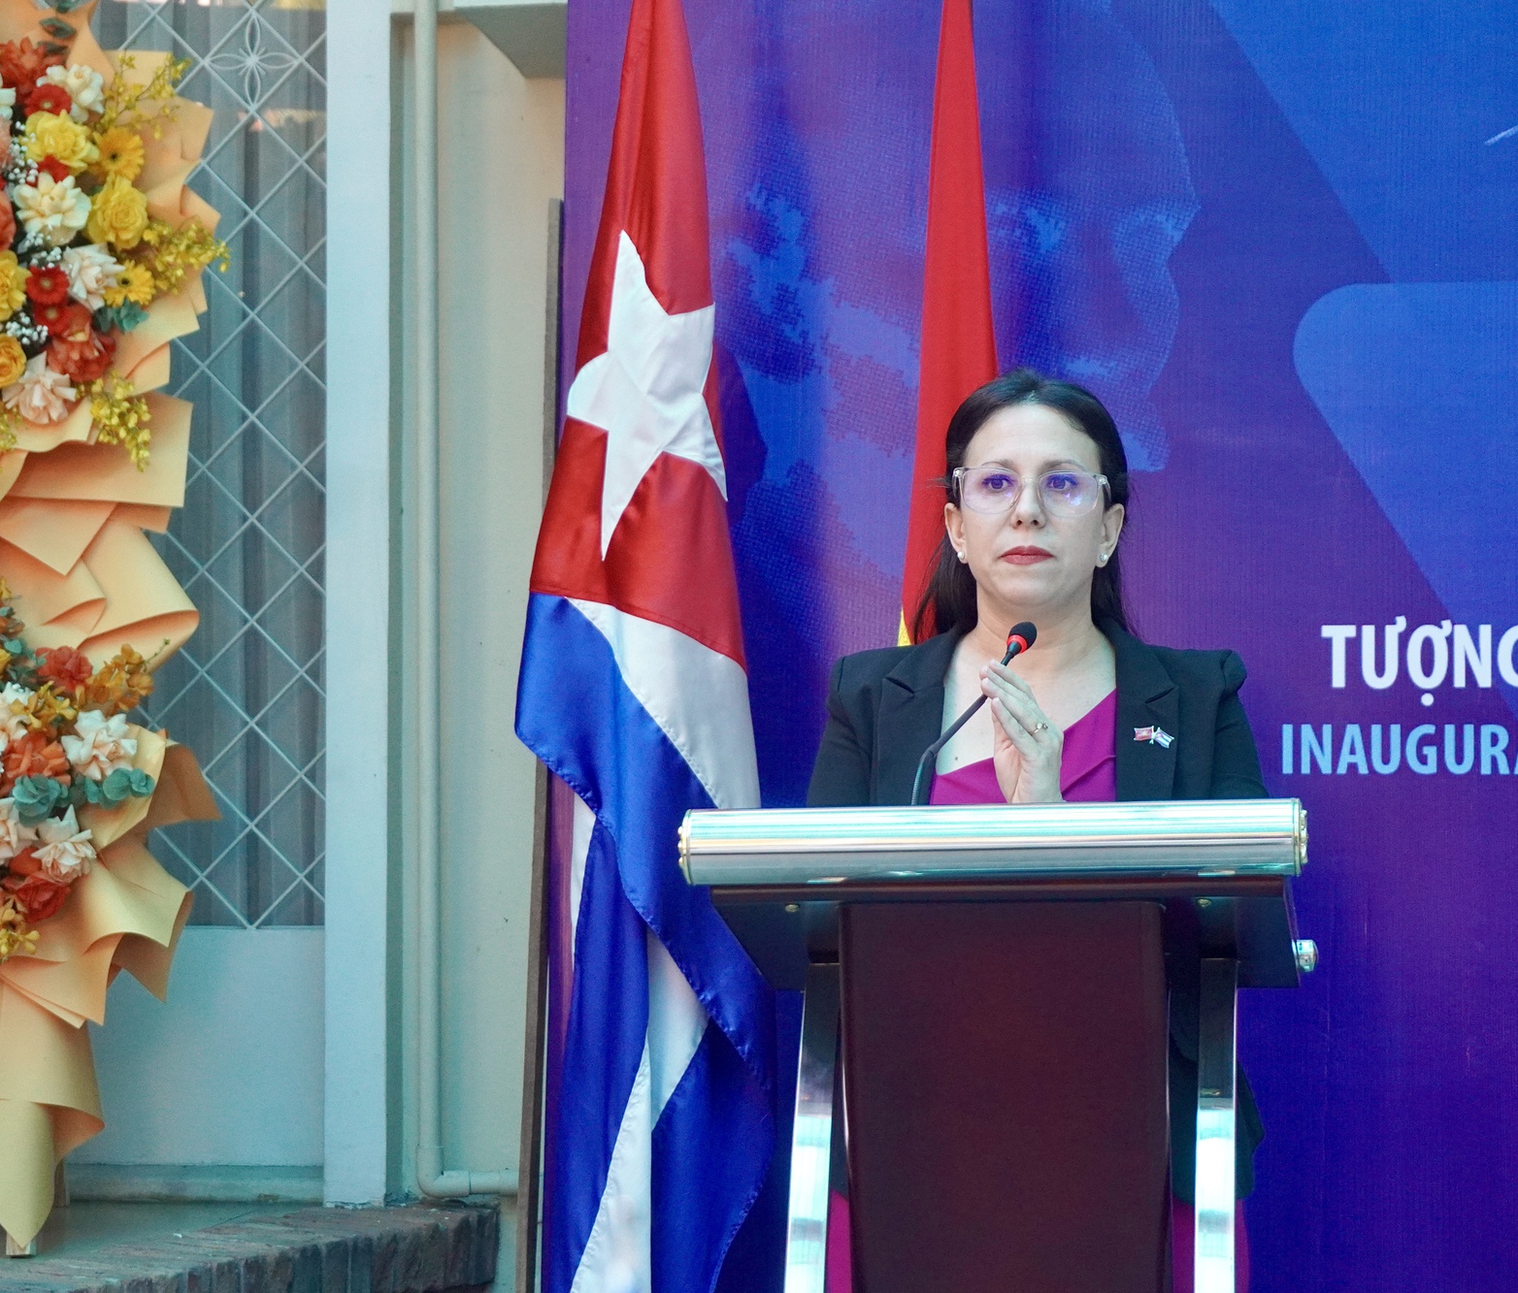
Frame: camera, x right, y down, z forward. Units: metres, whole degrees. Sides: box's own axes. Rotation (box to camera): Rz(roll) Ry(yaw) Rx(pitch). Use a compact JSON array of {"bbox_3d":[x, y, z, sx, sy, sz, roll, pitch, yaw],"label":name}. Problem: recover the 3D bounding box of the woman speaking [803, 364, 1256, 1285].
[{"bbox_3d":[0.270,0.565,3.930,0.470,1.660,0.370,0,-1,7],"label":"woman speaking"}]

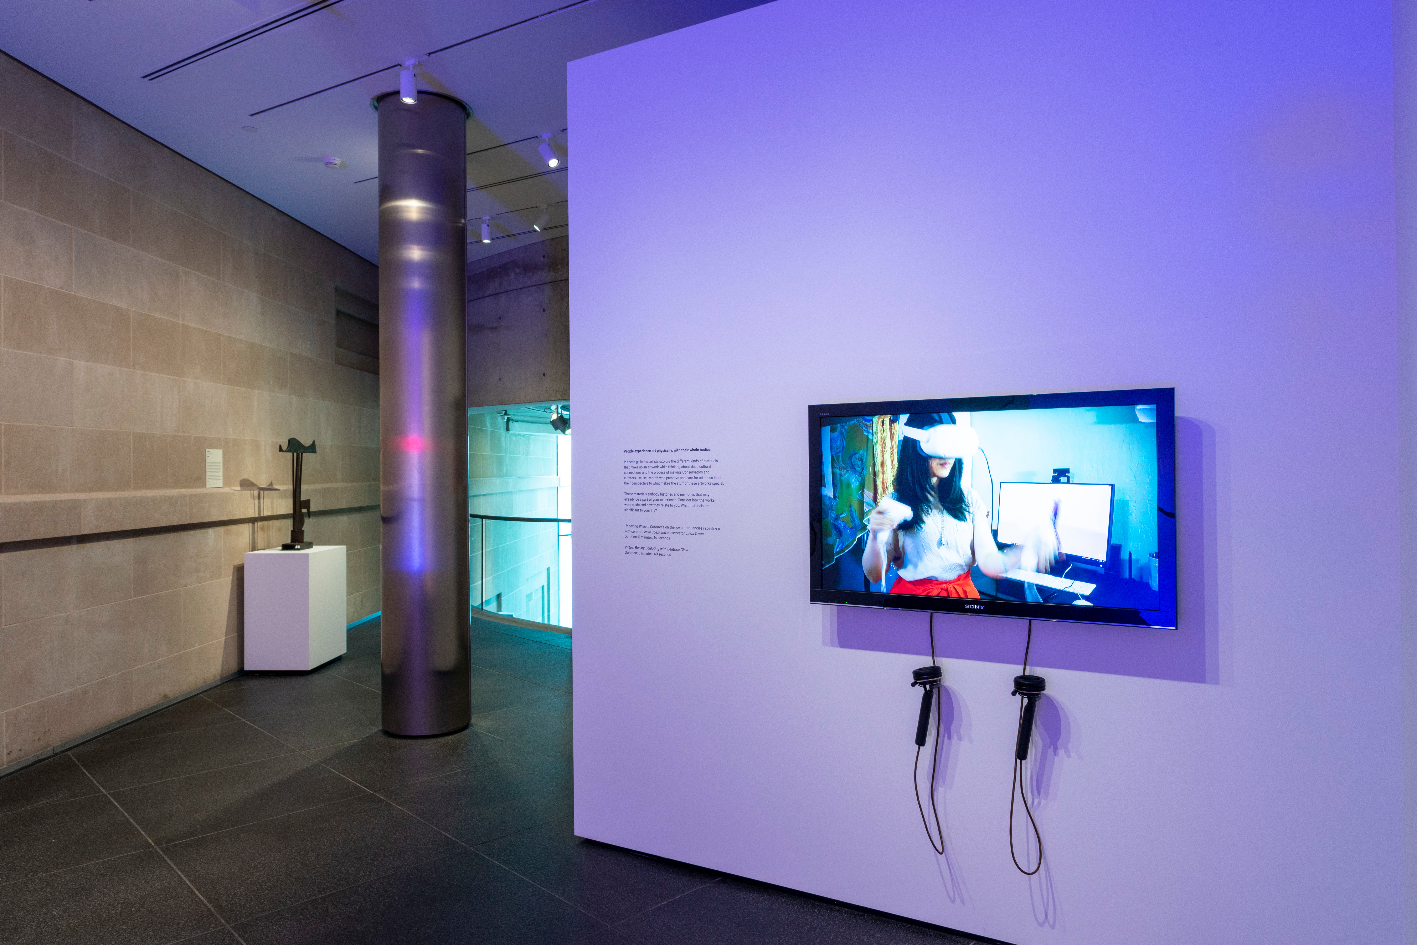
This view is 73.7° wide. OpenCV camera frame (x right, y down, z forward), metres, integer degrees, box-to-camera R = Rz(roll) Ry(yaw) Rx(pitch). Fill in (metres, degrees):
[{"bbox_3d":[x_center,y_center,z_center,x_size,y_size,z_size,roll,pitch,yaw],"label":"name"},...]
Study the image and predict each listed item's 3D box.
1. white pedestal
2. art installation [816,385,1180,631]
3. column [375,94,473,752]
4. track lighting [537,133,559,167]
[{"bbox_3d":[-3.218,1.065,7.412,0.486,0.917,0.704,0,0,1],"label":"white pedestal"},{"bbox_3d":[0.834,0.104,2.919,1.106,0.664,0.080,0,0,31],"label":"art installation"},{"bbox_3d":[-1.690,-0.320,5.638,0.506,3.660,0.506,0,0,-17],"label":"column"},{"bbox_3d":[-1.010,-2.032,5.970,0.153,0.222,0.080,0,0,38],"label":"track lighting"}]

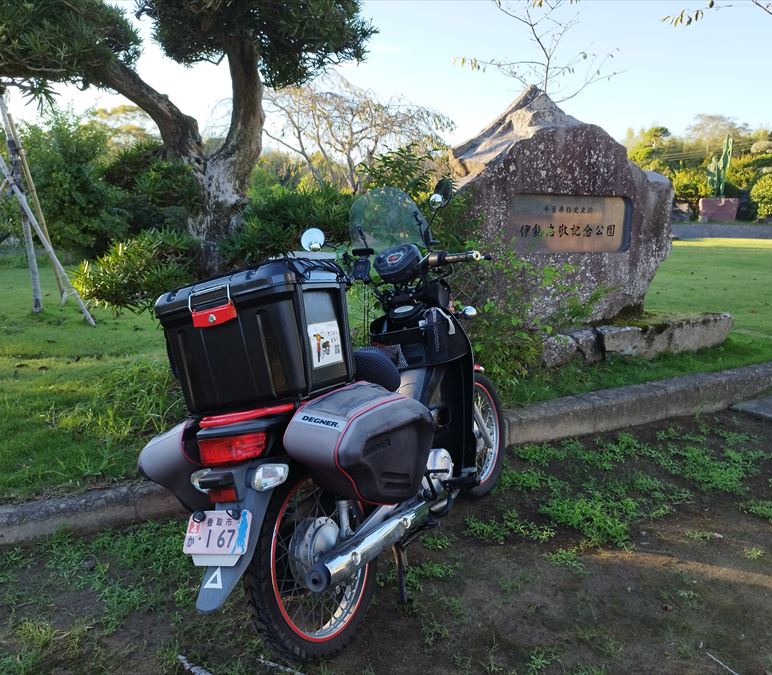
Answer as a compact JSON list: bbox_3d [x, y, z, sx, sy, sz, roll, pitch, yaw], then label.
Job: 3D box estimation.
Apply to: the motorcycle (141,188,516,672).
[{"bbox_3d":[-0.035,0.167,2.329,0.820,1.380,1.950,-5,7,31],"label":"motorcycle"}]

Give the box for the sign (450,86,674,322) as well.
[{"bbox_3d":[1.534,-1.165,5.550,1.800,2.050,0.950,-2,11,-7],"label":"sign"}]

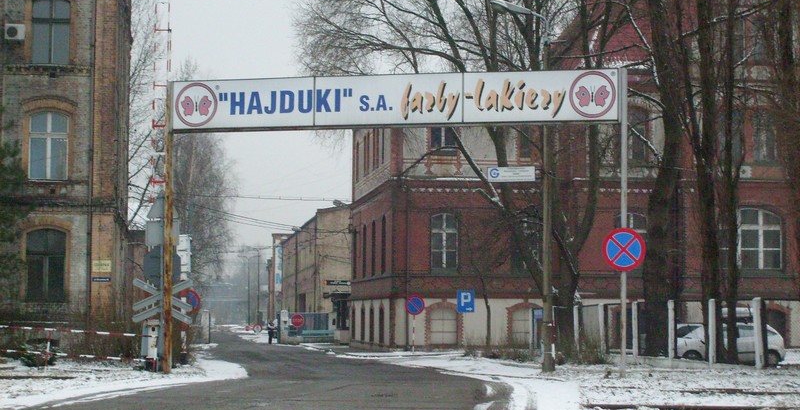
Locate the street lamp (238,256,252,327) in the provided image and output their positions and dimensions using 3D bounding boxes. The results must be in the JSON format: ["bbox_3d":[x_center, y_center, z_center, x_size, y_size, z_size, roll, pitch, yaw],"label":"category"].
[{"bbox_3d":[-18.941,10.359,204.000,1.650,8.850,0.400,1,-4,-7],"label":"street lamp"}]

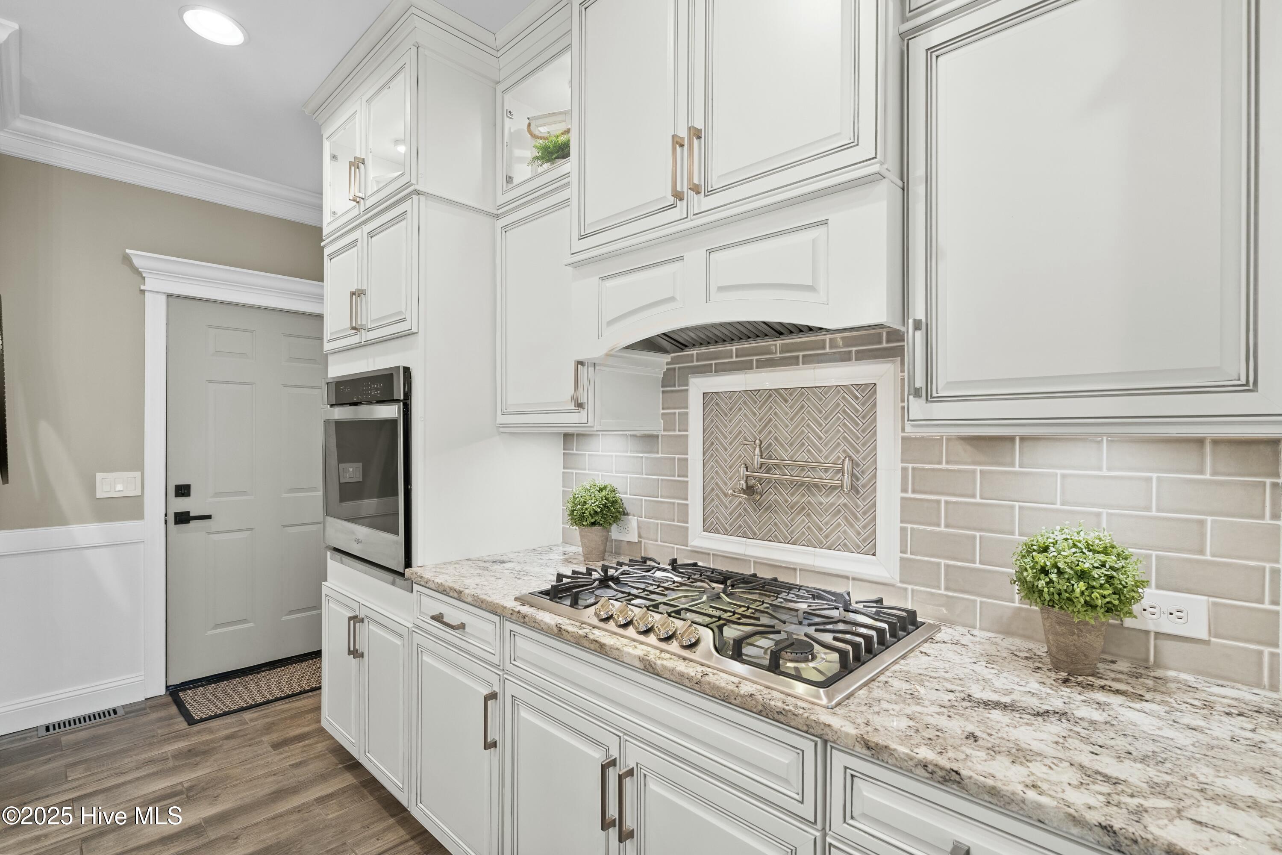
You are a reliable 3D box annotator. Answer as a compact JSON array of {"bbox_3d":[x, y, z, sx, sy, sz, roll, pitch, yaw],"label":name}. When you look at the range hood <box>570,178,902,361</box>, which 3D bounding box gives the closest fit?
[{"bbox_3d":[0.269,-0.336,1.541,0.918,0.277,0.417,0,0,43],"label":"range hood"}]

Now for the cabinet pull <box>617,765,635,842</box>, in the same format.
[{"bbox_3d":[-0.031,0.797,1.203,0.013,0.147,0.034,0,0,43],"label":"cabinet pull"}]

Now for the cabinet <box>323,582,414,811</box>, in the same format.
[{"bbox_3d":[-0.873,0.983,2.413,0.840,0.620,0.605,0,0,43],"label":"cabinet"}]

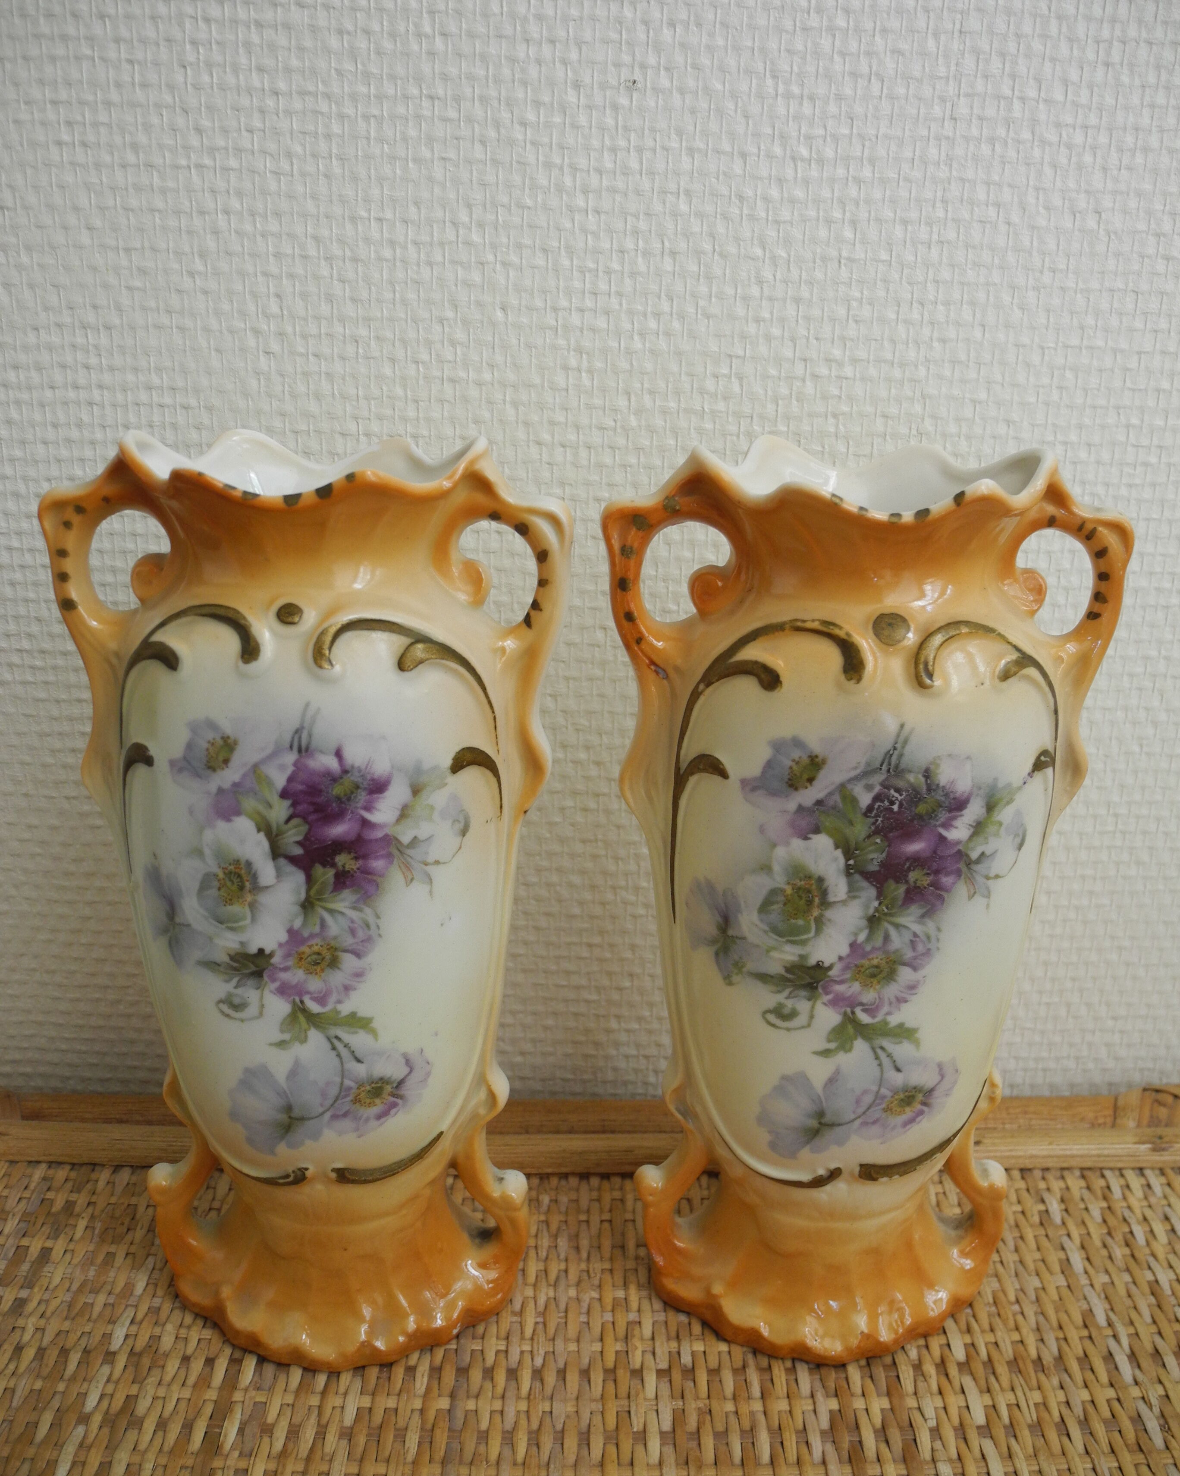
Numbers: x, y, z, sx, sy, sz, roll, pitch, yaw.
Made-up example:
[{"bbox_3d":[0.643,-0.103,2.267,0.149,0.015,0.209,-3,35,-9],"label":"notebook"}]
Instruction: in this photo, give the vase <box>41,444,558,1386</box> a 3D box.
[{"bbox_3d":[-0.068,0.038,0.331,0.126,0.225,0.088,0,16,-4],"label":"vase"}]

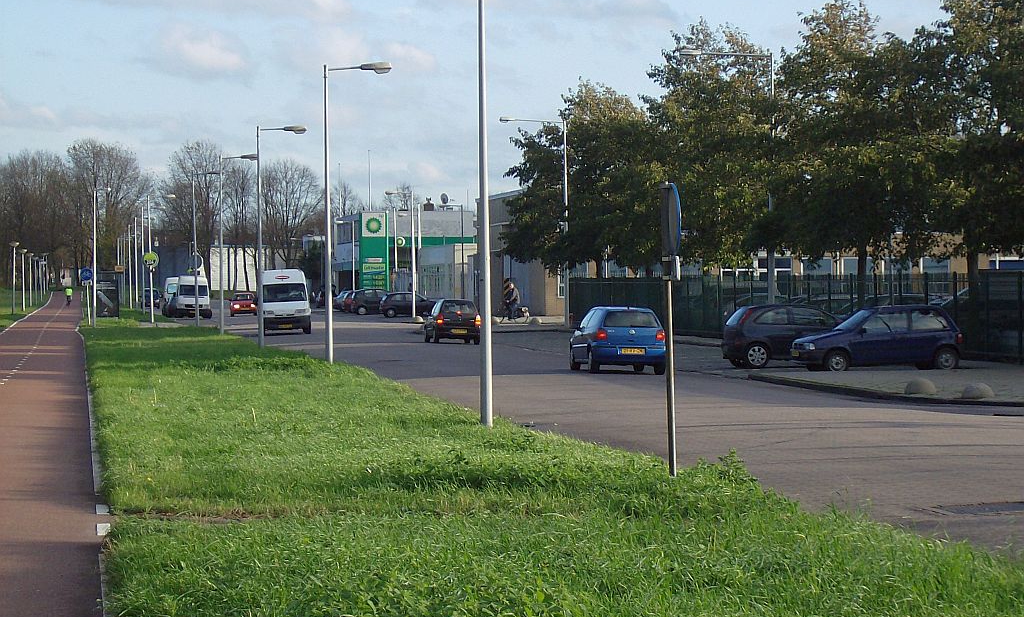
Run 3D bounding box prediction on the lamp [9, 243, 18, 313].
[{"bbox_3d":[-31.932,-1.972,203.977,0.620,4.650,0.620,-1,1,-8],"label":"lamp"}]

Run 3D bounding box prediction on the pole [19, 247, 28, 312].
[{"bbox_3d":[-38.729,-2.237,252.977,0.600,4.950,0.600,-1,1,-7],"label":"pole"}]

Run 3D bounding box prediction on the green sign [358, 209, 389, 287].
[{"bbox_3d":[-8.769,-2.931,202.969,1.850,6.500,0.400,-1,1,-5],"label":"green sign"}]

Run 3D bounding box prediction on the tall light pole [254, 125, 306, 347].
[{"bbox_3d":[-7.432,-2.314,102.966,1.600,7.150,0.350,-1,1,-7],"label":"tall light pole"}]

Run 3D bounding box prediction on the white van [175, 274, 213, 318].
[{"bbox_3d":[-18.444,-0.635,184.000,2.000,2.400,5.300,-1,0,-7],"label":"white van"}]

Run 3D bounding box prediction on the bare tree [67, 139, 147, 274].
[{"bbox_3d":[-47.071,-10.563,370.000,9.500,18.000,9.500,-1,0,0],"label":"bare tree"}]

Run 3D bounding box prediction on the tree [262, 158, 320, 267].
[{"bbox_3d":[-24.904,-9.374,360.000,7.000,15.300,7.000,-1,0,0],"label":"tree"}]

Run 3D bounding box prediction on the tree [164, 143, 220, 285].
[{"bbox_3d":[-33.322,-9.514,334.921,6.400,16.300,6.400,-1,1,-8],"label":"tree"}]

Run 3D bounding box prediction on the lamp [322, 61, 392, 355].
[{"bbox_3d":[-3.575,-2.229,74.000,1.600,7.050,0.300,-1,0,-8],"label":"lamp"}]

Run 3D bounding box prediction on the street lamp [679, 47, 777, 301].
[{"bbox_3d":[6.153,-3.230,90.782,2.750,8.400,0.300,-1,1,-8],"label":"street lamp"}]

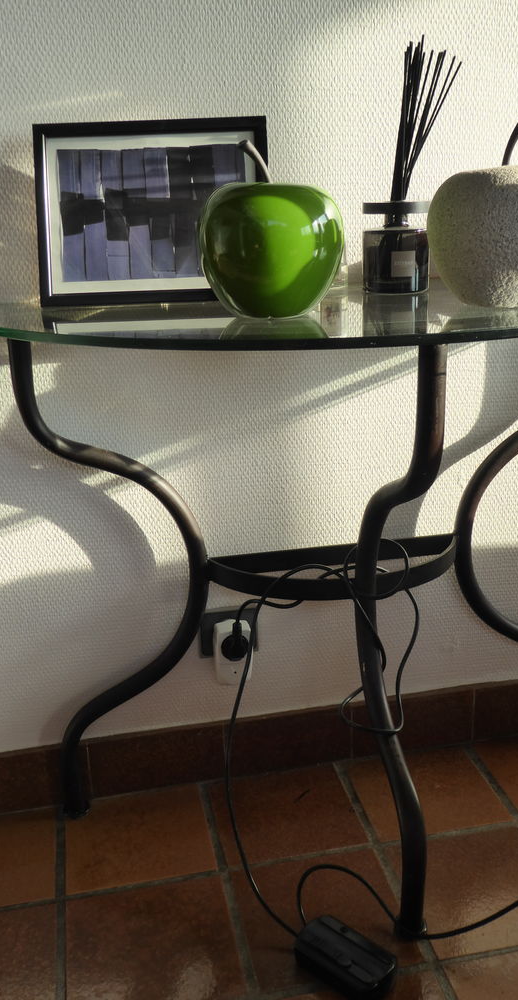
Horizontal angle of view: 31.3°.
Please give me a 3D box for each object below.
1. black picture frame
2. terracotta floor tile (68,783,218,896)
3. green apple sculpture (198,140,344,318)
[{"bbox_3d":[-0.127,-0.342,1.111,0.278,0.212,0.022,-1,6,4],"label":"black picture frame"},{"bbox_3d":[-0.173,0.479,1.313,0.200,0.010,0.195,-5,18,-10],"label":"terracotta floor tile"},{"bbox_3d":[0.010,-0.275,0.938,0.148,0.171,0.148,-2,18,1],"label":"green apple sculpture"}]

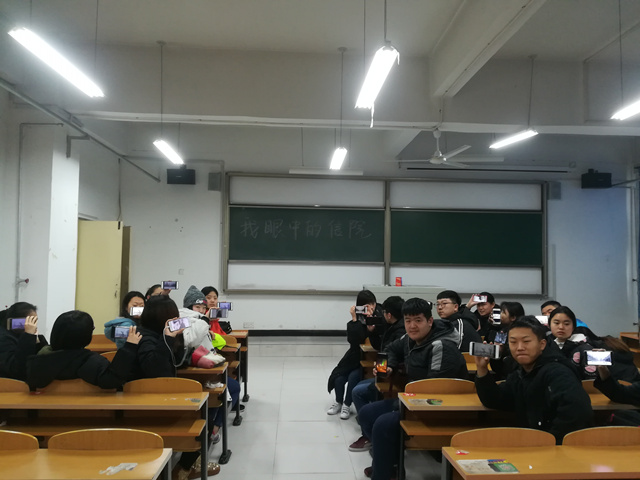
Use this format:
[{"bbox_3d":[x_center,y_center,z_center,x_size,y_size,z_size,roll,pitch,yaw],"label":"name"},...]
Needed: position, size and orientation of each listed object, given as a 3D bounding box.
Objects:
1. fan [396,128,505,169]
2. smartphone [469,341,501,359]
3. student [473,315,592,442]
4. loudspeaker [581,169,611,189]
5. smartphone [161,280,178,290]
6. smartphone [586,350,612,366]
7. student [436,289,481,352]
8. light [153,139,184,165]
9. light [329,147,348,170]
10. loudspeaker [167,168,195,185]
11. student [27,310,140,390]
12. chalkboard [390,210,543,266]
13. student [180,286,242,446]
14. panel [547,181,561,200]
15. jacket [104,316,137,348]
[{"bbox_3d":[1.495,-1.179,6.096,1.400,0.450,1.400,1,-3,-3],"label":"fan"},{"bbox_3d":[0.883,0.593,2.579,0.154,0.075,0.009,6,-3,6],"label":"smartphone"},{"bbox_3d":[1.091,1.074,2.586,0.620,1.340,0.680,-1,-3,36],"label":"student"},{"bbox_3d":[5.213,-1.094,9.107,0.470,0.280,0.260,1,-3,4],"label":"loudspeaker"},{"bbox_3d":[-1.420,0.434,4.566,0.158,0.077,0.009,2,-3,-10],"label":"smartphone"},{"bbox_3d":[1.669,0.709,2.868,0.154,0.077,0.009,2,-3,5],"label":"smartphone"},{"bbox_3d":[1.261,1.150,4.496,0.600,1.370,0.550,2,-3,-21],"label":"student"},{"bbox_3d":[-2.069,-1.204,6.640,0.170,0.090,1.270,1,-3,-3],"label":"light"},{"bbox_3d":[0.248,-1.079,6.477,0.150,0.090,1.230,1,-3,-3],"label":"light"},{"bbox_3d":[-2.486,-1.126,8.684,0.470,0.280,0.260,1,-3,-3],"label":"loudspeaker"},{"bbox_3d":[-1.607,1.063,3.253,0.700,1.140,0.620,1,-3,4],"label":"student"},{"bbox_3d":[2.796,-0.020,9.141,2.950,1.050,0.060,1,-3,-3],"label":"chalkboard"},{"bbox_3d":[-0.995,1.099,4.359,0.650,1.360,0.550,1,-3,15],"label":"student"},{"bbox_3d":[4.514,-0.936,9.222,0.250,0.350,0.080,1,-3,-3],"label":"panel"},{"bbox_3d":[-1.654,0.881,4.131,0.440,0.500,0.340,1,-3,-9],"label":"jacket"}]

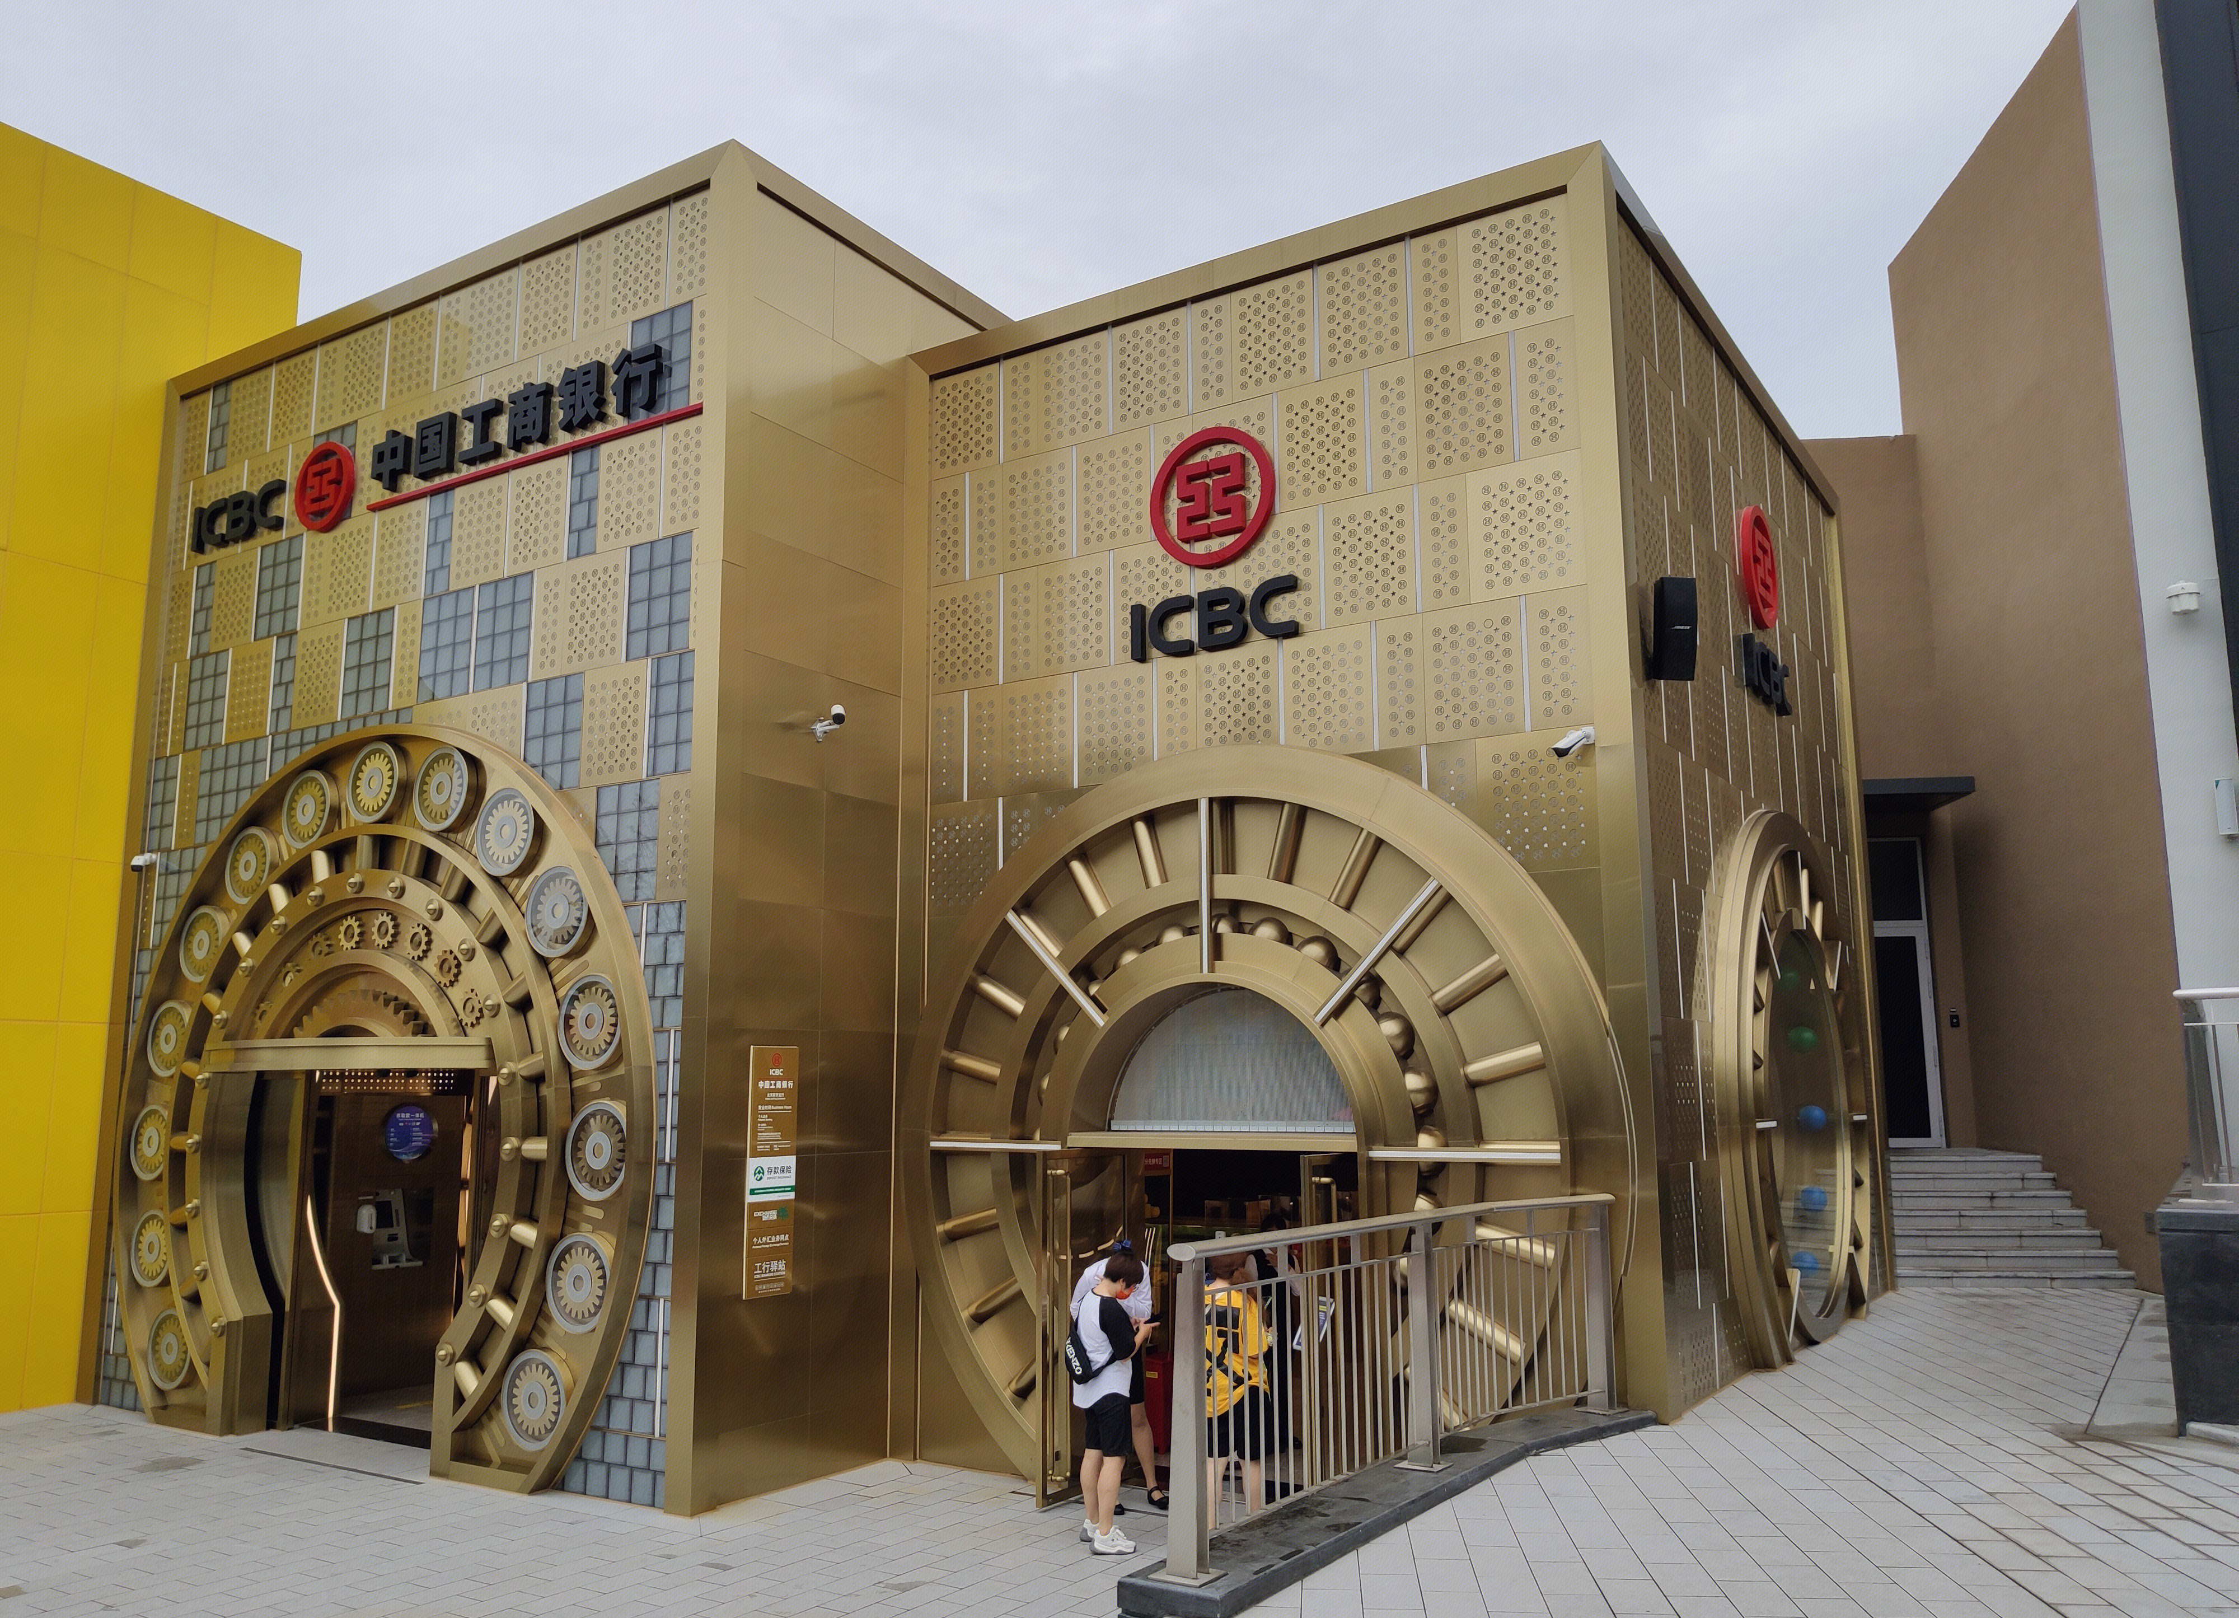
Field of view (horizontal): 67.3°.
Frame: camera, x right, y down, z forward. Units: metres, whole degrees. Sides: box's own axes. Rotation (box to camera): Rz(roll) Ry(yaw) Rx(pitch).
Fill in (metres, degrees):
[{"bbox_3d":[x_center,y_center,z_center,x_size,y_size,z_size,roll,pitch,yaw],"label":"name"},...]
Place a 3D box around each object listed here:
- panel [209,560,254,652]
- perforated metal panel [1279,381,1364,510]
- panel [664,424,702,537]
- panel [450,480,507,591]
[{"bbox_3d":[-7.449,-1.745,14.179,0.627,0.803,0.040,-6,-11,33],"label":"panel"},{"bbox_3d":[1.281,-2.295,10.548,0.612,0.800,0.040,-6,-11,33],"label":"perforated metal panel"},{"bbox_3d":[-2.922,-2.231,11.335,0.353,0.788,0.052,-6,-10,33],"label":"panel"},{"bbox_3d":[-4.733,-2.039,12.498,0.639,0.788,0.052,-6,-10,33],"label":"panel"}]

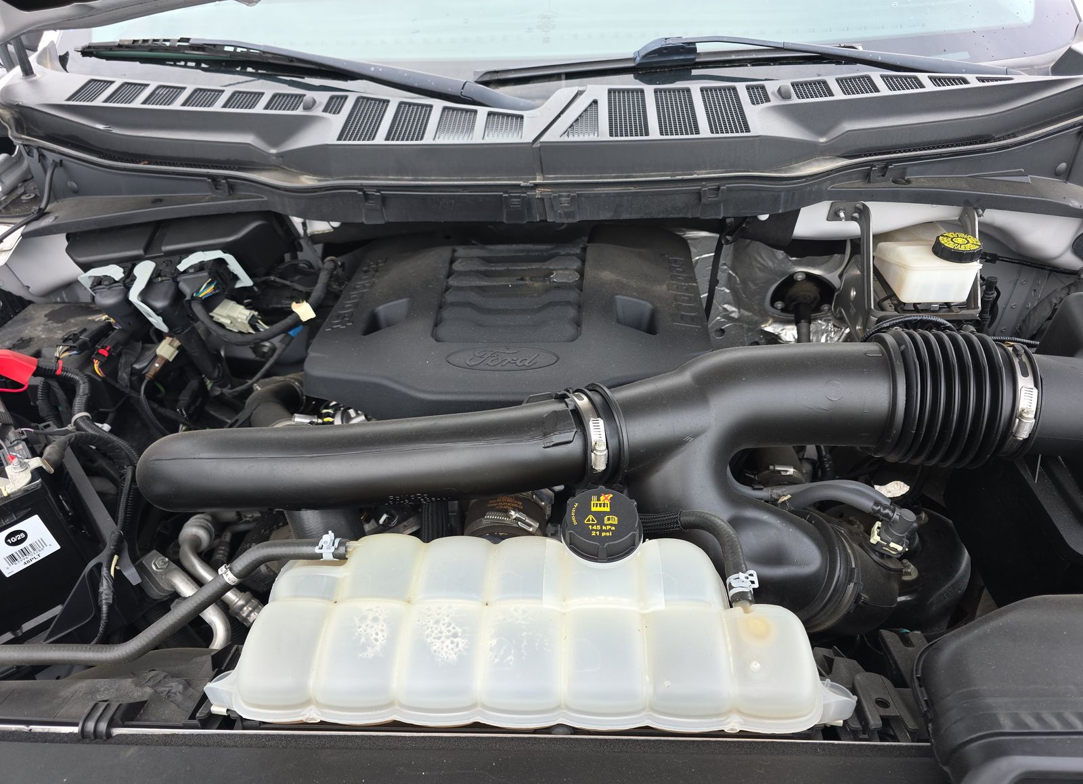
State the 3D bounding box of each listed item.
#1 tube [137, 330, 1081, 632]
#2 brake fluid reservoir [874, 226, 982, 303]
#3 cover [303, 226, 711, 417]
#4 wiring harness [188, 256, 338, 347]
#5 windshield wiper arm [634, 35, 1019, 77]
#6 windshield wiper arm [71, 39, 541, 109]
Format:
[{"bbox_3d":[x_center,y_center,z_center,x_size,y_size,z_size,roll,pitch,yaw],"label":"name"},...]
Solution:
[{"bbox_3d":[0.065,0.096,0.665,0.930,0.235,0.215,1,38,2],"label":"tube"},{"bbox_3d":[0.483,-0.159,0.897,0.125,0.085,0.100,1,38,2],"label":"brake fluid reservoir"},{"bbox_3d":[-0.037,-0.101,0.904,0.435,0.115,0.345,1,38,2],"label":"cover"},{"bbox_3d":[-0.337,-0.116,0.880,0.165,0.095,0.155,1,38,2],"label":"wiring harness"},{"bbox_3d":[0.416,-0.470,1.020,0.594,0.055,0.060,-3,38,-10],"label":"windshield wiper arm"},{"bbox_3d":[-0.384,-0.473,1.065,0.800,0.060,0.080,12,40,17],"label":"windshield wiper arm"}]

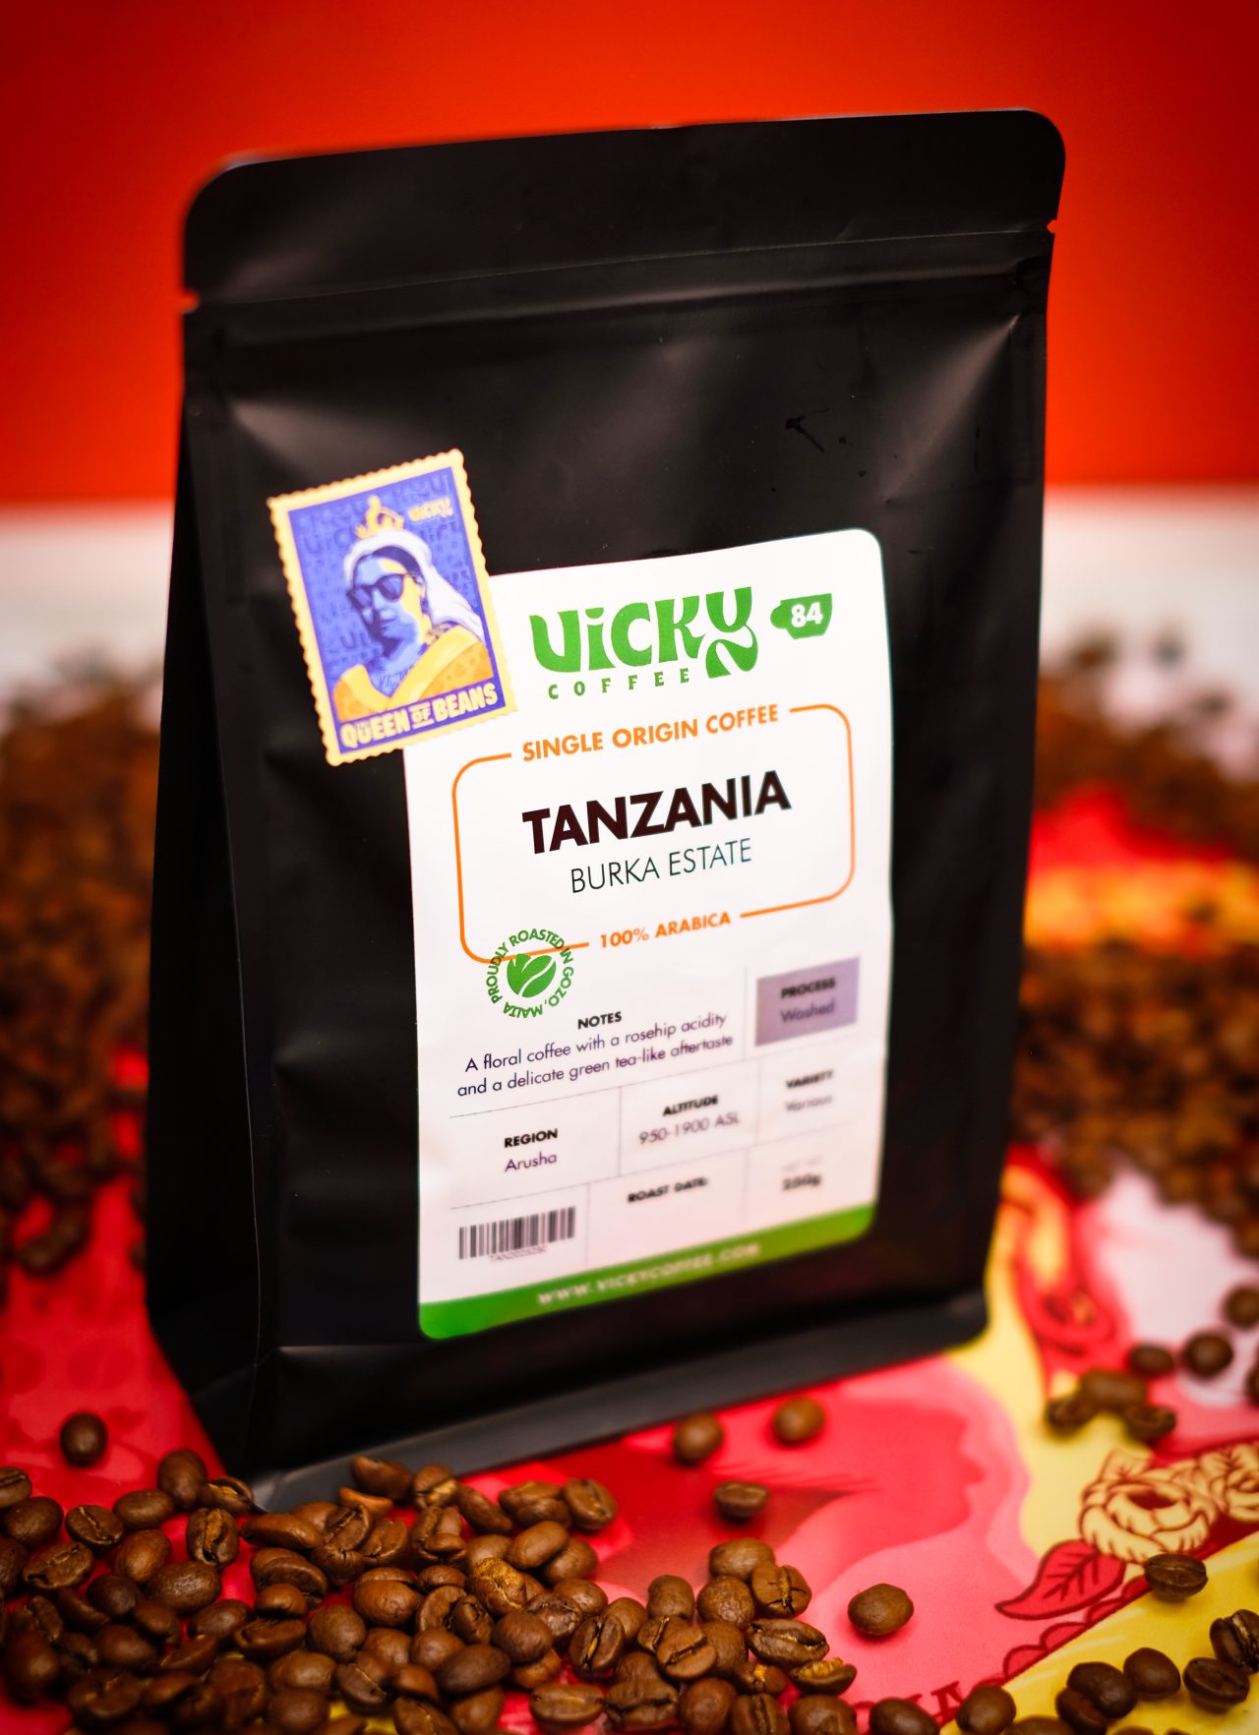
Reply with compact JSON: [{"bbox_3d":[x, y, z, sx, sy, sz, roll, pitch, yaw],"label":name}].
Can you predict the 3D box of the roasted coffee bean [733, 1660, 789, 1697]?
[{"bbox_3d":[0.019,0.125,0.431,0.010,0.006,0.008,6,26,9],"label":"roasted coffee bean"}]

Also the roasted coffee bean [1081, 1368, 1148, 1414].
[{"bbox_3d":[0.083,0.089,0.476,0.011,0.006,0.008,7,28,12],"label":"roasted coffee bean"}]

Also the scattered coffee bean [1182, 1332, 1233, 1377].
[{"bbox_3d":[0.102,0.086,0.489,0.008,0.006,0.010,11,28,18],"label":"scattered coffee bean"}]

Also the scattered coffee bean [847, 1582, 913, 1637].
[{"bbox_3d":[0.038,0.112,0.419,0.011,0.006,0.008,-17,32,-34],"label":"scattered coffee bean"}]

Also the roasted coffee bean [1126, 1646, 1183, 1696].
[{"bbox_3d":[0.082,0.126,0.434,0.008,0.005,0.010,-16,31,-32],"label":"roasted coffee bean"}]

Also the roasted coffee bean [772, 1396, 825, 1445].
[{"bbox_3d":[0.029,0.093,0.469,0.008,0.006,0.010,7,22,28],"label":"roasted coffee bean"}]

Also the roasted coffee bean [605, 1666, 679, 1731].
[{"bbox_3d":[0.002,0.119,0.399,0.011,0.006,0.008,1,65,-6],"label":"roasted coffee bean"}]

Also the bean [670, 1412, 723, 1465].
[{"bbox_3d":[0.012,0.095,0.464,0.008,0.006,0.010,6,23,13],"label":"bean"}]

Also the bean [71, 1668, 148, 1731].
[{"bbox_3d":[-0.076,0.121,0.405,0.011,0.006,0.009,-9,29,-20],"label":"bean"}]

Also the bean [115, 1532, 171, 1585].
[{"bbox_3d":[-0.075,0.106,0.427,0.008,0.006,0.009,7,47,14],"label":"bean"}]

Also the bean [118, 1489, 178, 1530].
[{"bbox_3d":[-0.080,0.107,0.462,0.010,0.005,0.008,-8,27,-21],"label":"bean"}]

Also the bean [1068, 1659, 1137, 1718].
[{"bbox_3d":[0.069,0.120,0.407,0.010,0.006,0.008,27,28,29],"label":"bean"}]

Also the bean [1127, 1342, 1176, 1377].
[{"bbox_3d":[0.092,0.086,0.487,0.008,0.005,0.007,8,28,12],"label":"bean"}]

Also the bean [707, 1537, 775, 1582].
[{"bbox_3d":[0.017,0.107,0.430,0.010,0.006,0.008,0,24,-2],"label":"bean"}]

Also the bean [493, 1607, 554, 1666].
[{"bbox_3d":[-0.016,0.115,0.414,0.008,0.006,0.010,-10,20,-26],"label":"bean"}]

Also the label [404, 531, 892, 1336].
[{"bbox_3d":[0.004,0.011,0.429,0.080,0.122,0.003,-11,24,-24],"label":"label"}]

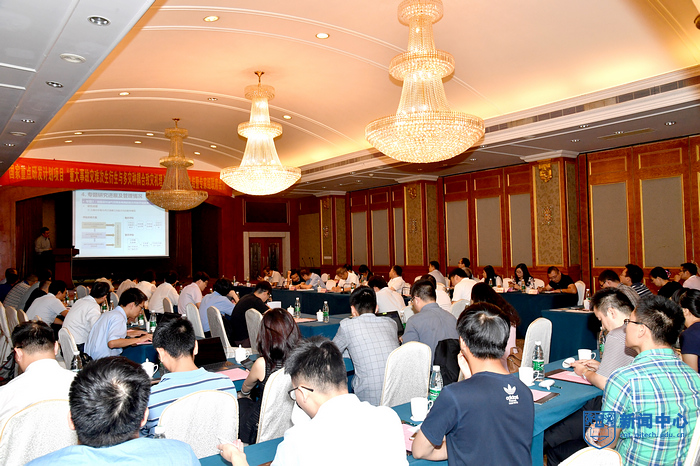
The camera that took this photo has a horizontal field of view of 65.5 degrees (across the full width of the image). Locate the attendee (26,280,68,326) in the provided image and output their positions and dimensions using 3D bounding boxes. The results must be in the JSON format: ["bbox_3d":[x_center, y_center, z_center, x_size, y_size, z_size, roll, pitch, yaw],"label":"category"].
[{"bbox_3d":[-3.680,1.226,6.850,0.750,1.230,0.550,0,-3,-37],"label":"attendee"}]

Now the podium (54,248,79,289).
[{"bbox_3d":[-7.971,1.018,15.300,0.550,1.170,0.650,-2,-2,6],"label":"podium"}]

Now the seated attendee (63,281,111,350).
[{"bbox_3d":[-2.720,1.169,5.900,0.750,1.230,0.550,0,-3,-37],"label":"seated attendee"}]

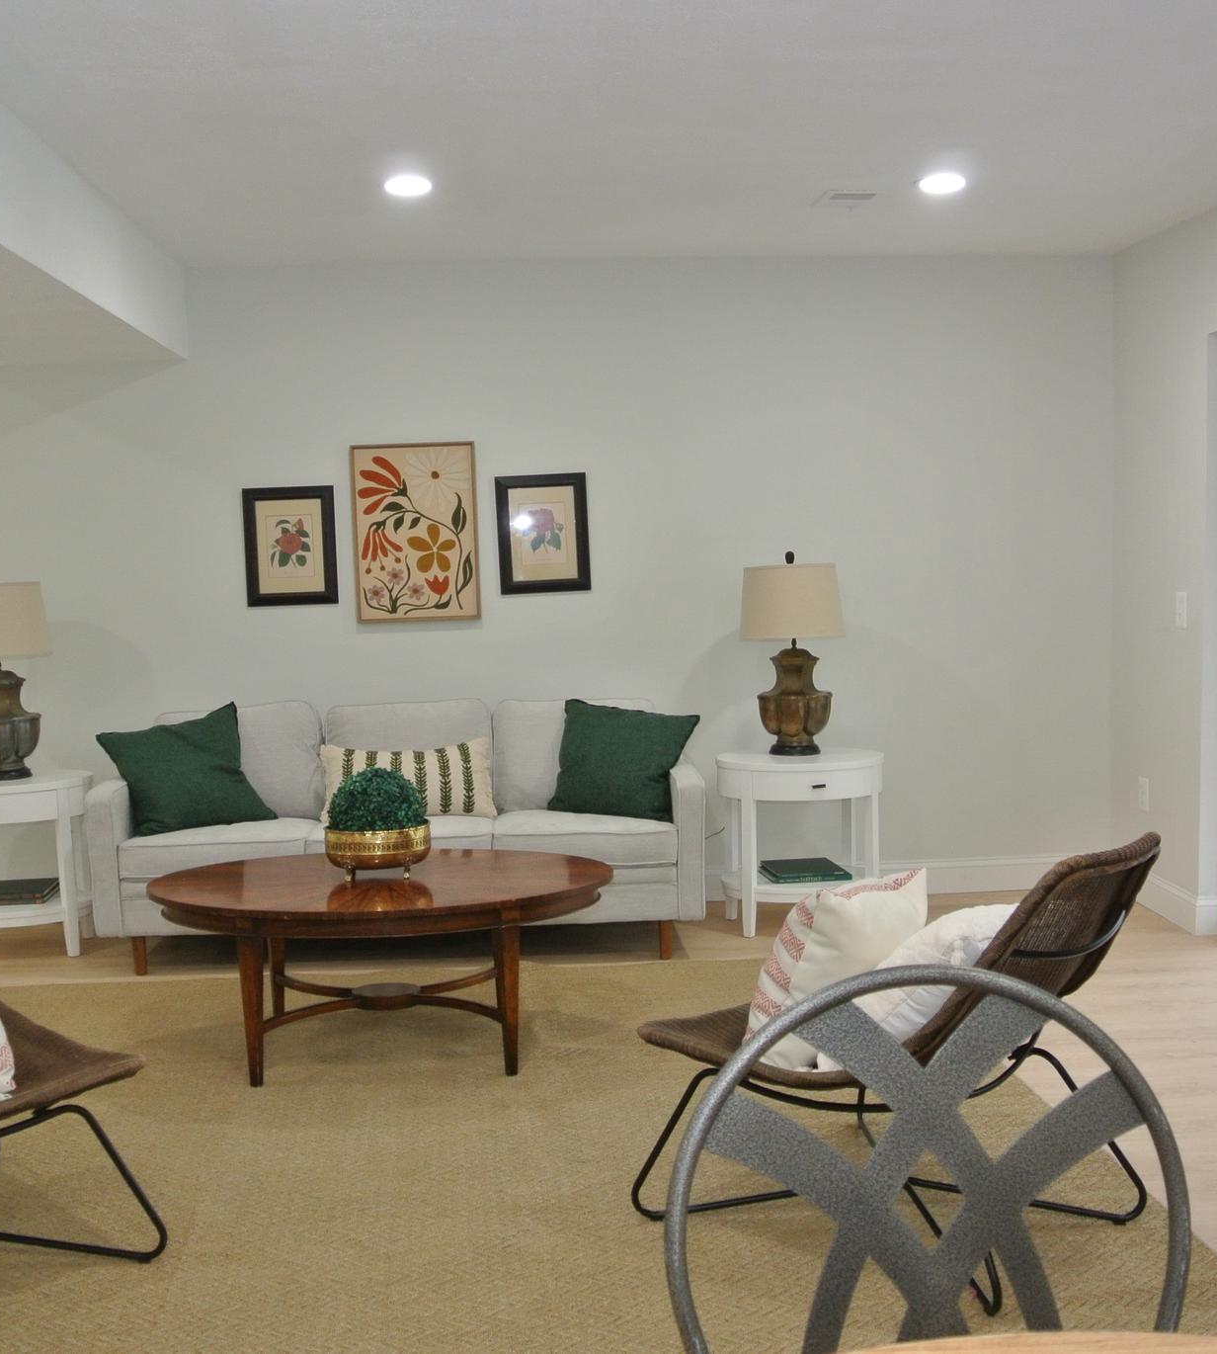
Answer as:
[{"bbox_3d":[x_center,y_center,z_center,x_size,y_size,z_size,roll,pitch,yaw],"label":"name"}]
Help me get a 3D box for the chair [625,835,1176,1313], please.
[{"bbox_3d":[0.621,0.685,3.002,0.740,0.790,0.840,-6,6,-45],"label":"chair"}]

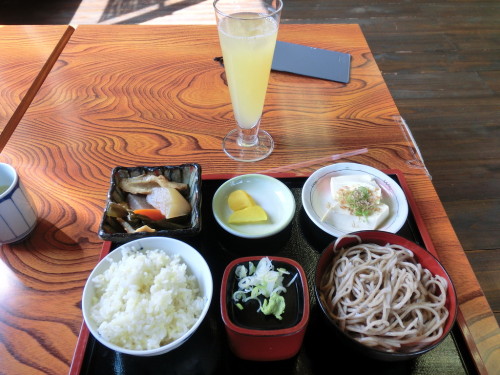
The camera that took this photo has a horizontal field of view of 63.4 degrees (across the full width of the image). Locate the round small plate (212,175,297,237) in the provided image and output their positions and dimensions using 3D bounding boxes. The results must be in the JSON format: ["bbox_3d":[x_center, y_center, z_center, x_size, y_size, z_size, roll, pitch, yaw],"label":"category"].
[{"bbox_3d":[0.006,0.031,0.520,0.104,0.031,0.104,0,47,0],"label":"round small plate"}]

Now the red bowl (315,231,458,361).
[{"bbox_3d":[0.131,0.118,0.417,0.132,0.066,0.132,1,47,0],"label":"red bowl"}]

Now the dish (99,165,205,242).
[{"bbox_3d":[-0.117,0.028,0.511,0.116,0.046,0.116,-3,47,-3],"label":"dish"}]

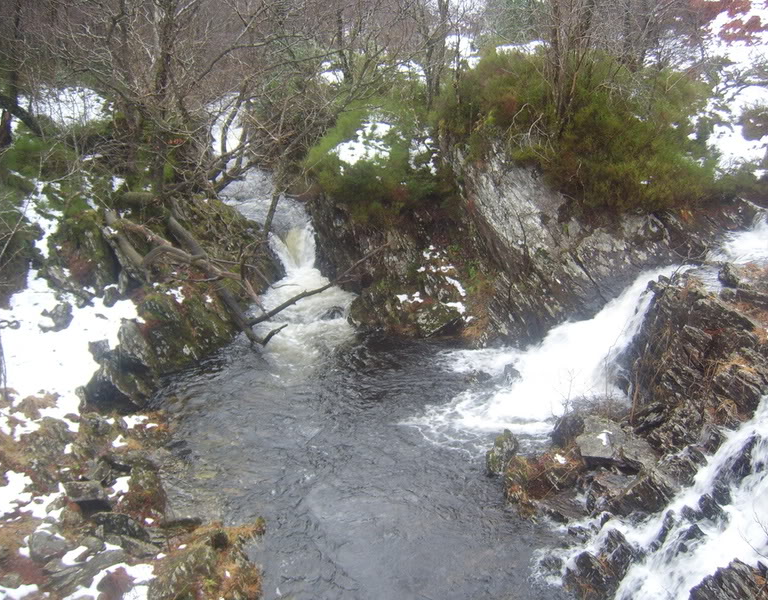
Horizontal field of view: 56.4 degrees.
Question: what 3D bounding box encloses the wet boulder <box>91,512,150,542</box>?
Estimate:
[{"bbox_3d":[-3.418,2.949,9.300,0.760,0.250,0.380,-8,19,-22],"label":"wet boulder"}]

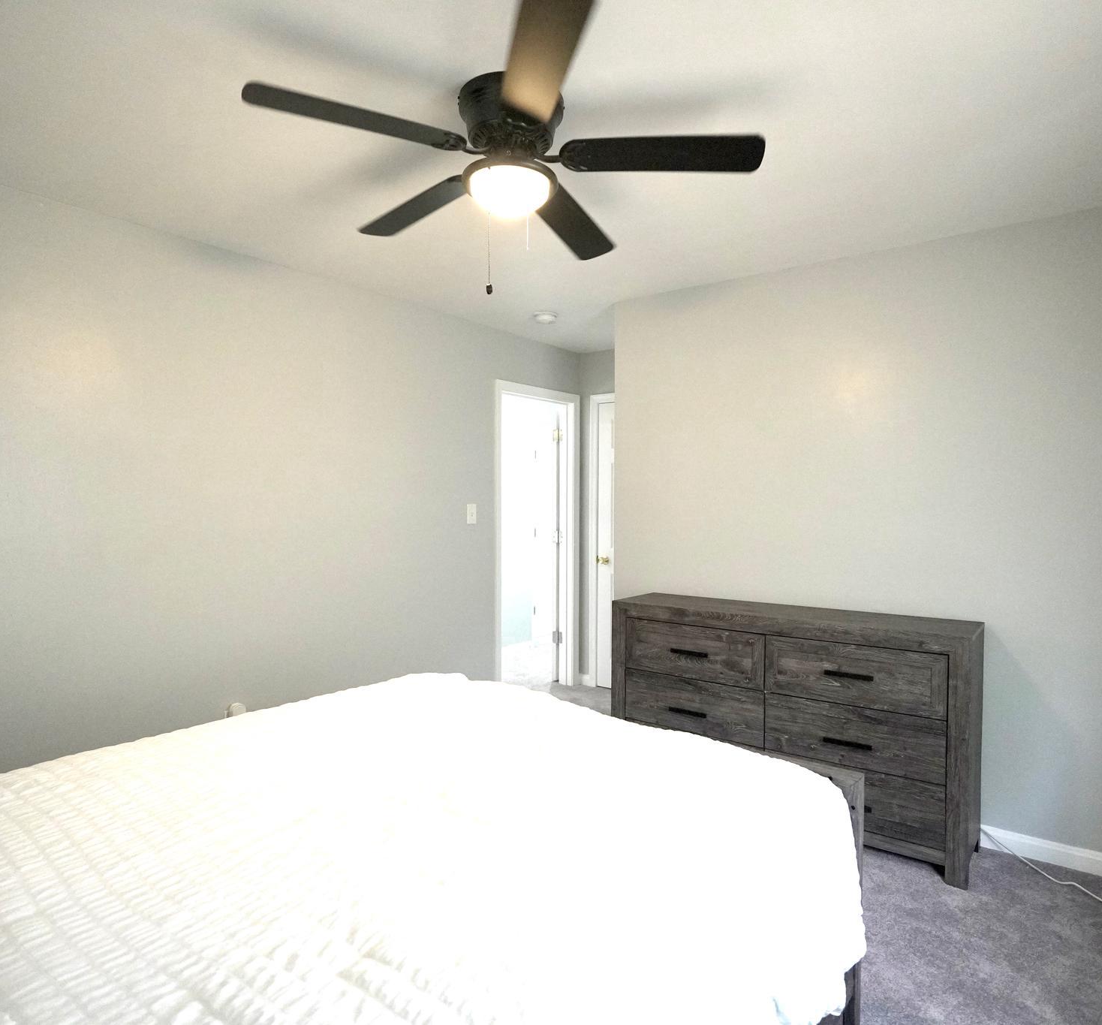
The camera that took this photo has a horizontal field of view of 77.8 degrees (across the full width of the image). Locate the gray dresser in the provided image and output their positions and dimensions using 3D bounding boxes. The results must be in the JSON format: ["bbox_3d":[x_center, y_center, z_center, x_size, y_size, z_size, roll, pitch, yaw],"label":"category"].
[{"bbox_3d":[1.007,0.873,3.005,1.478,0.875,0.413,1,1,38],"label":"gray dresser"}]

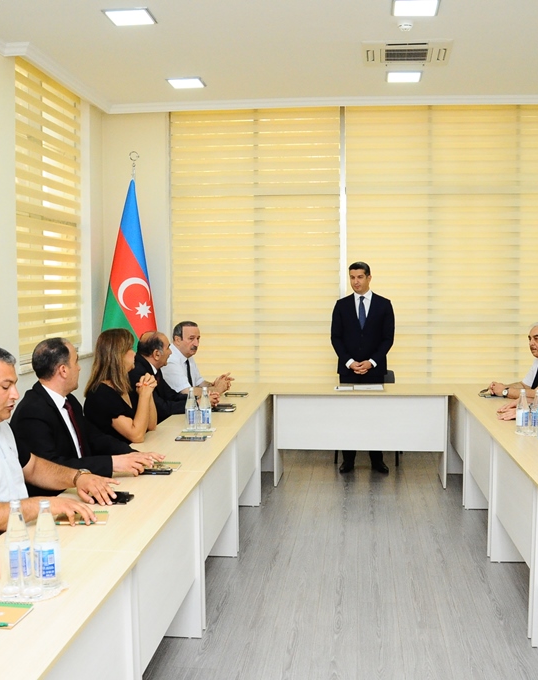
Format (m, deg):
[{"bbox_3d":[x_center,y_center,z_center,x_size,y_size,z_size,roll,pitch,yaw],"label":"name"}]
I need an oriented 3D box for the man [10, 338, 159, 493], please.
[{"bbox_3d":[-0.896,0.678,3.641,0.770,1.340,0.570,1,4,13],"label":"man"}]

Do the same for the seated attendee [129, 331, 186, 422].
[{"bbox_3d":[-0.683,0.582,5.140,0.700,1.270,0.540,0,4,4],"label":"seated attendee"}]

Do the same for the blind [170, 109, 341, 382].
[{"bbox_3d":[-0.140,-0.825,7.324,1.621,2.758,0.070,1,4,6],"label":"blind"}]

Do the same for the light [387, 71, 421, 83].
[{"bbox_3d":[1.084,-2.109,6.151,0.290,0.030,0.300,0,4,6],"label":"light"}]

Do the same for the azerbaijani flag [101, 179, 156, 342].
[{"bbox_3d":[-1.244,-0.415,6.812,0.560,2.040,0.400,0,4,6],"label":"azerbaijani flag"}]

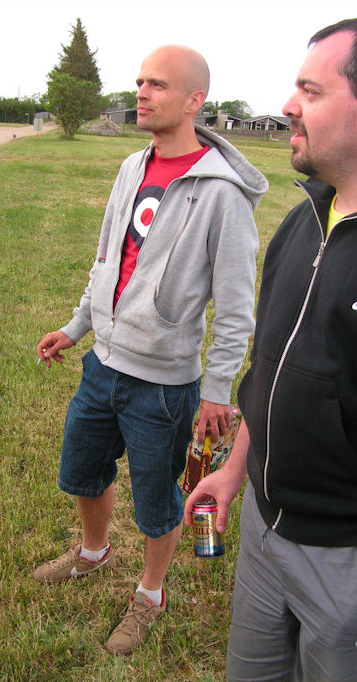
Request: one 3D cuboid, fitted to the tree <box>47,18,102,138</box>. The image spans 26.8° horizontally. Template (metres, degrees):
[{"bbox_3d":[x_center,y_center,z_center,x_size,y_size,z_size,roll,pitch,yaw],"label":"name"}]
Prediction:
[{"bbox_3d":[-7.106,-17.848,51.136,3.690,7.771,3.505,3,16,0],"label":"tree"}]

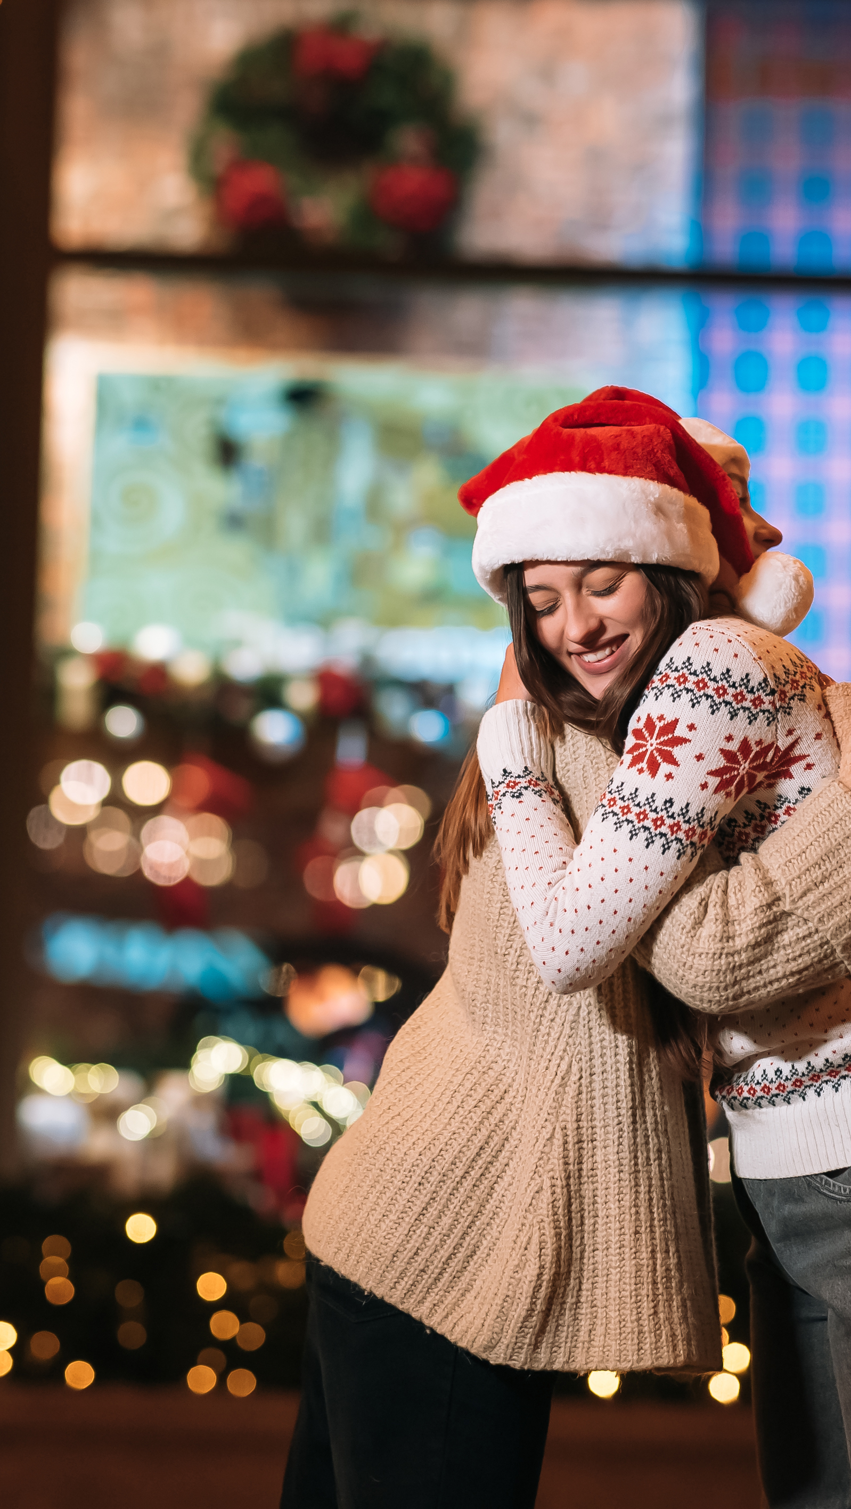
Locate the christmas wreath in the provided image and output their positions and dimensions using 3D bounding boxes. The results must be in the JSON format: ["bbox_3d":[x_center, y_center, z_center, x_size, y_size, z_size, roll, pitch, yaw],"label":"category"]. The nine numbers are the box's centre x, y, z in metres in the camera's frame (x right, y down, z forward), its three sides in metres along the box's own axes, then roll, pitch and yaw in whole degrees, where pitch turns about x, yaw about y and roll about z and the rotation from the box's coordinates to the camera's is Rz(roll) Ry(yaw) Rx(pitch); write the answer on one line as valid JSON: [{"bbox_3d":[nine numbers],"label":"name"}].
[{"bbox_3d":[-0.235,-1.570,13.800,0.710,0.700,0.180,2,-6,-4],"label":"christmas wreath"}]

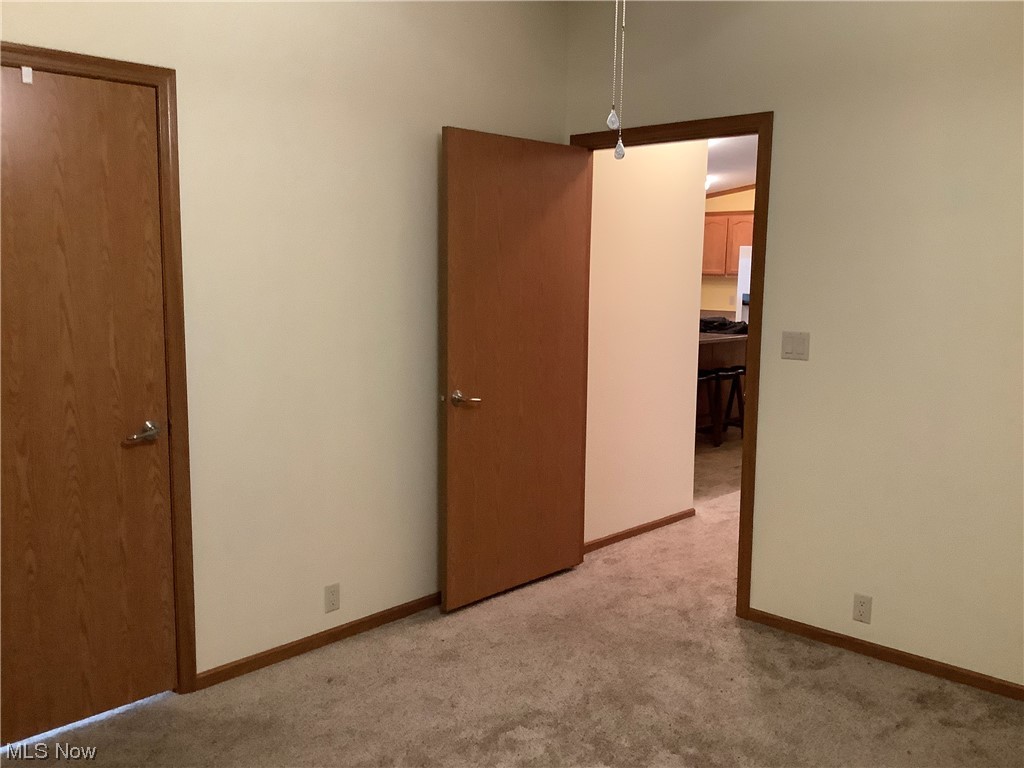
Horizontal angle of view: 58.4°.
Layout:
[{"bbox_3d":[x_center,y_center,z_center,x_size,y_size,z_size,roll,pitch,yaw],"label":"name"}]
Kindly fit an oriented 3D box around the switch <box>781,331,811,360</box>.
[{"bbox_3d":[1.156,-0.154,3.736,0.118,0.116,0.012,8,10,43],"label":"switch"}]

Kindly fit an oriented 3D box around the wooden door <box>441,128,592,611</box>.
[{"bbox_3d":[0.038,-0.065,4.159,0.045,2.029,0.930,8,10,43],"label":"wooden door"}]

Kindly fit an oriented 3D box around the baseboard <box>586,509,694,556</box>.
[{"bbox_3d":[0.737,0.825,5.235,0.014,0.064,1.136,8,10,43],"label":"baseboard"}]

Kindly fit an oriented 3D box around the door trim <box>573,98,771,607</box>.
[{"bbox_3d":[0.704,-0.093,4.253,1.068,2.142,0.130,8,10,43],"label":"door trim"}]

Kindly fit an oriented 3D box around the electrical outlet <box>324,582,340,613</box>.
[{"bbox_3d":[-0.721,0.862,3.686,0.010,0.115,0.071,8,10,43],"label":"electrical outlet"}]

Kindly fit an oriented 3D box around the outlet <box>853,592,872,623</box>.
[{"bbox_3d":[1.392,0.893,3.637,0.071,0.115,0.010,8,10,43],"label":"outlet"}]

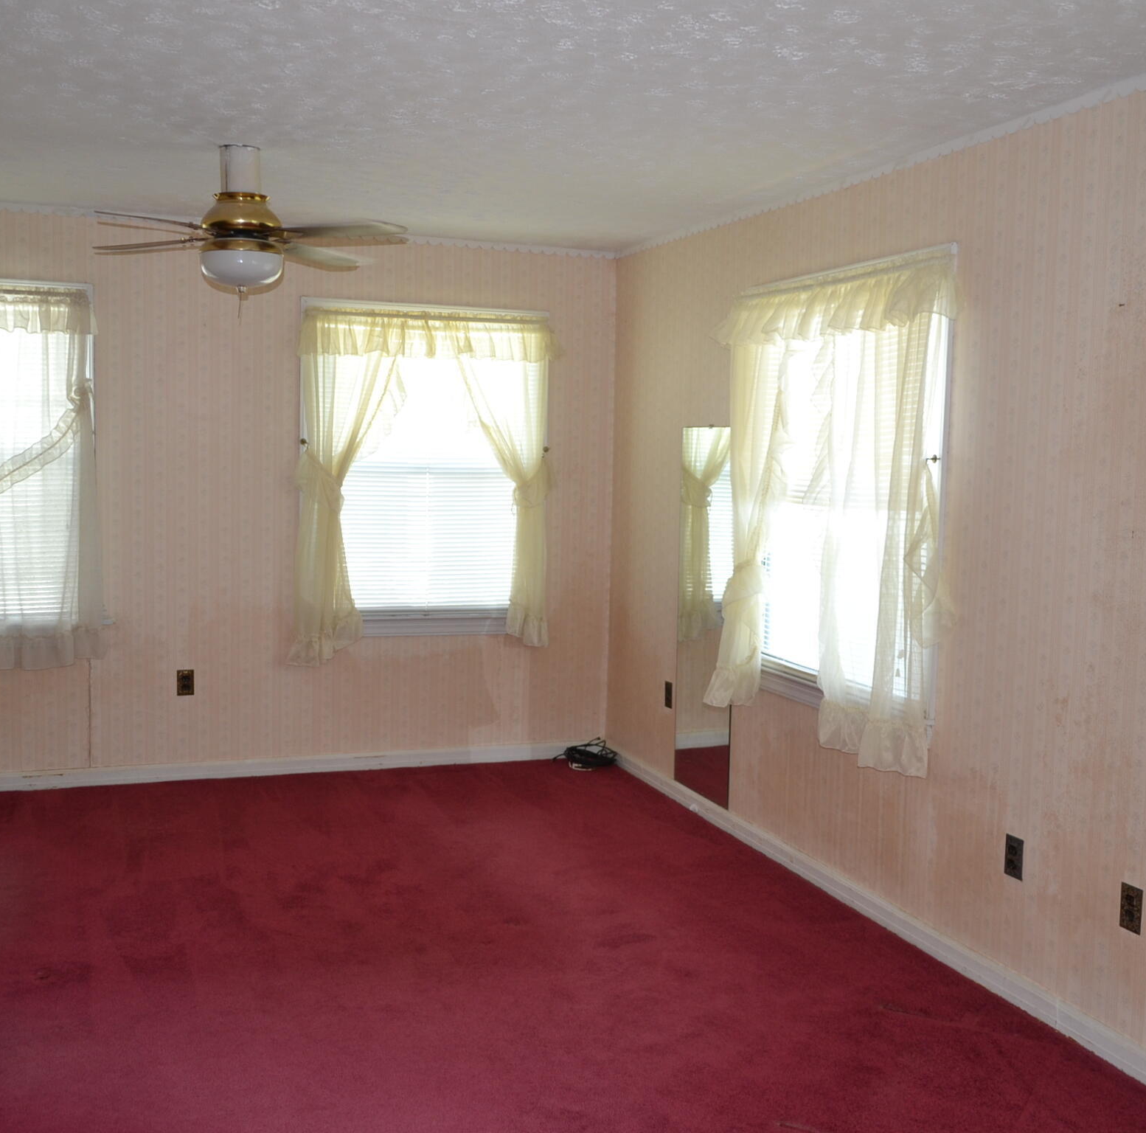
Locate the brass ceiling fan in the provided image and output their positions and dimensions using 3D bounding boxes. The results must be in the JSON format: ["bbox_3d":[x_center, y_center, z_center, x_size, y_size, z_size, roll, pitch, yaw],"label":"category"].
[{"bbox_3d":[-1.057,-1.103,4.042,1.100,0.441,1.100,-1,6,-21],"label":"brass ceiling fan"}]

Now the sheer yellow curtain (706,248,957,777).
[{"bbox_3d":[0.810,-0.191,4.372,0.130,1.583,1.440,-1,6,-21],"label":"sheer yellow curtain"}]

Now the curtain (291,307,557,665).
[{"bbox_3d":[-0.660,-0.357,5.772,1.200,1.585,0.130,0,6,-19],"label":"curtain"}]

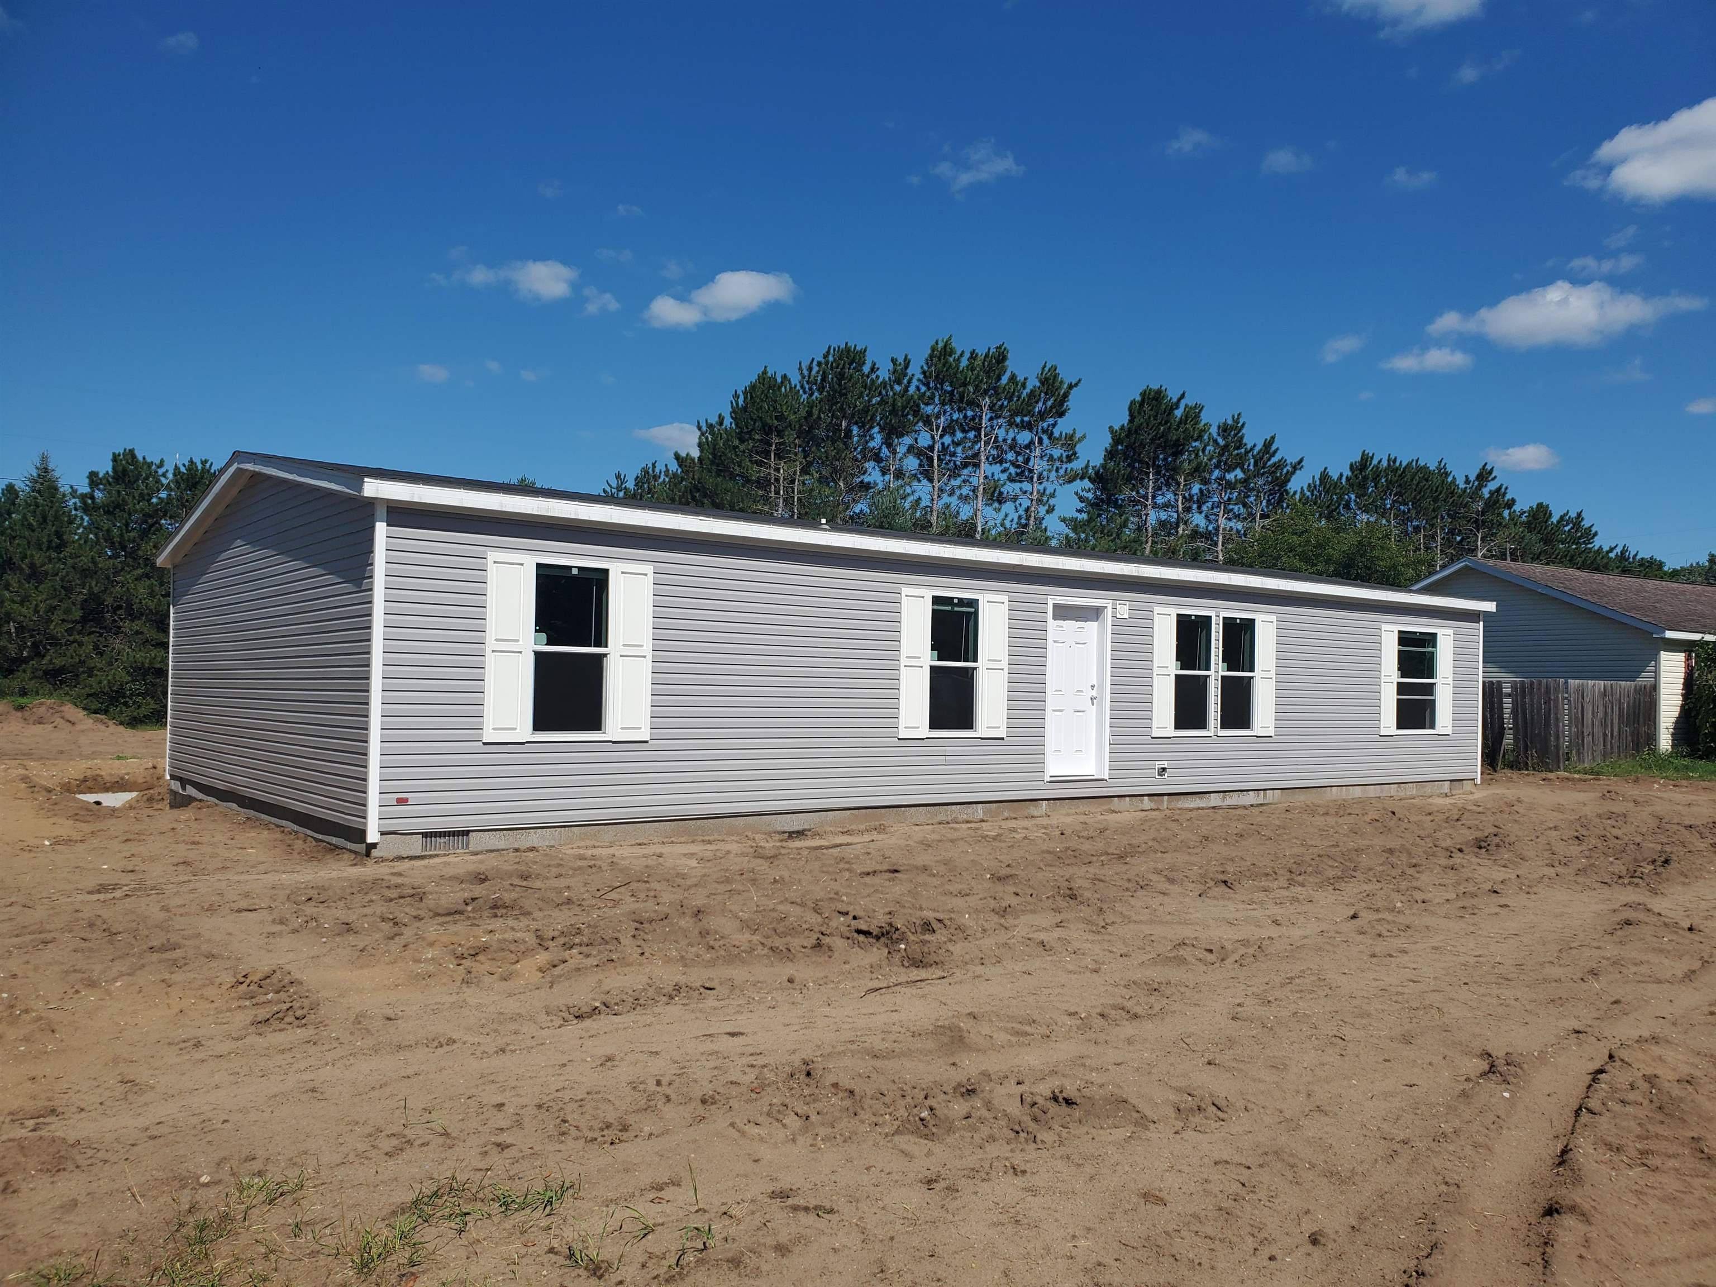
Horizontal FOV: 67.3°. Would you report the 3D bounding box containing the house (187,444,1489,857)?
[{"bbox_3d":[0.570,0.243,18.820,17.600,3.780,8.500,3,-3,-37],"label":"house"}]

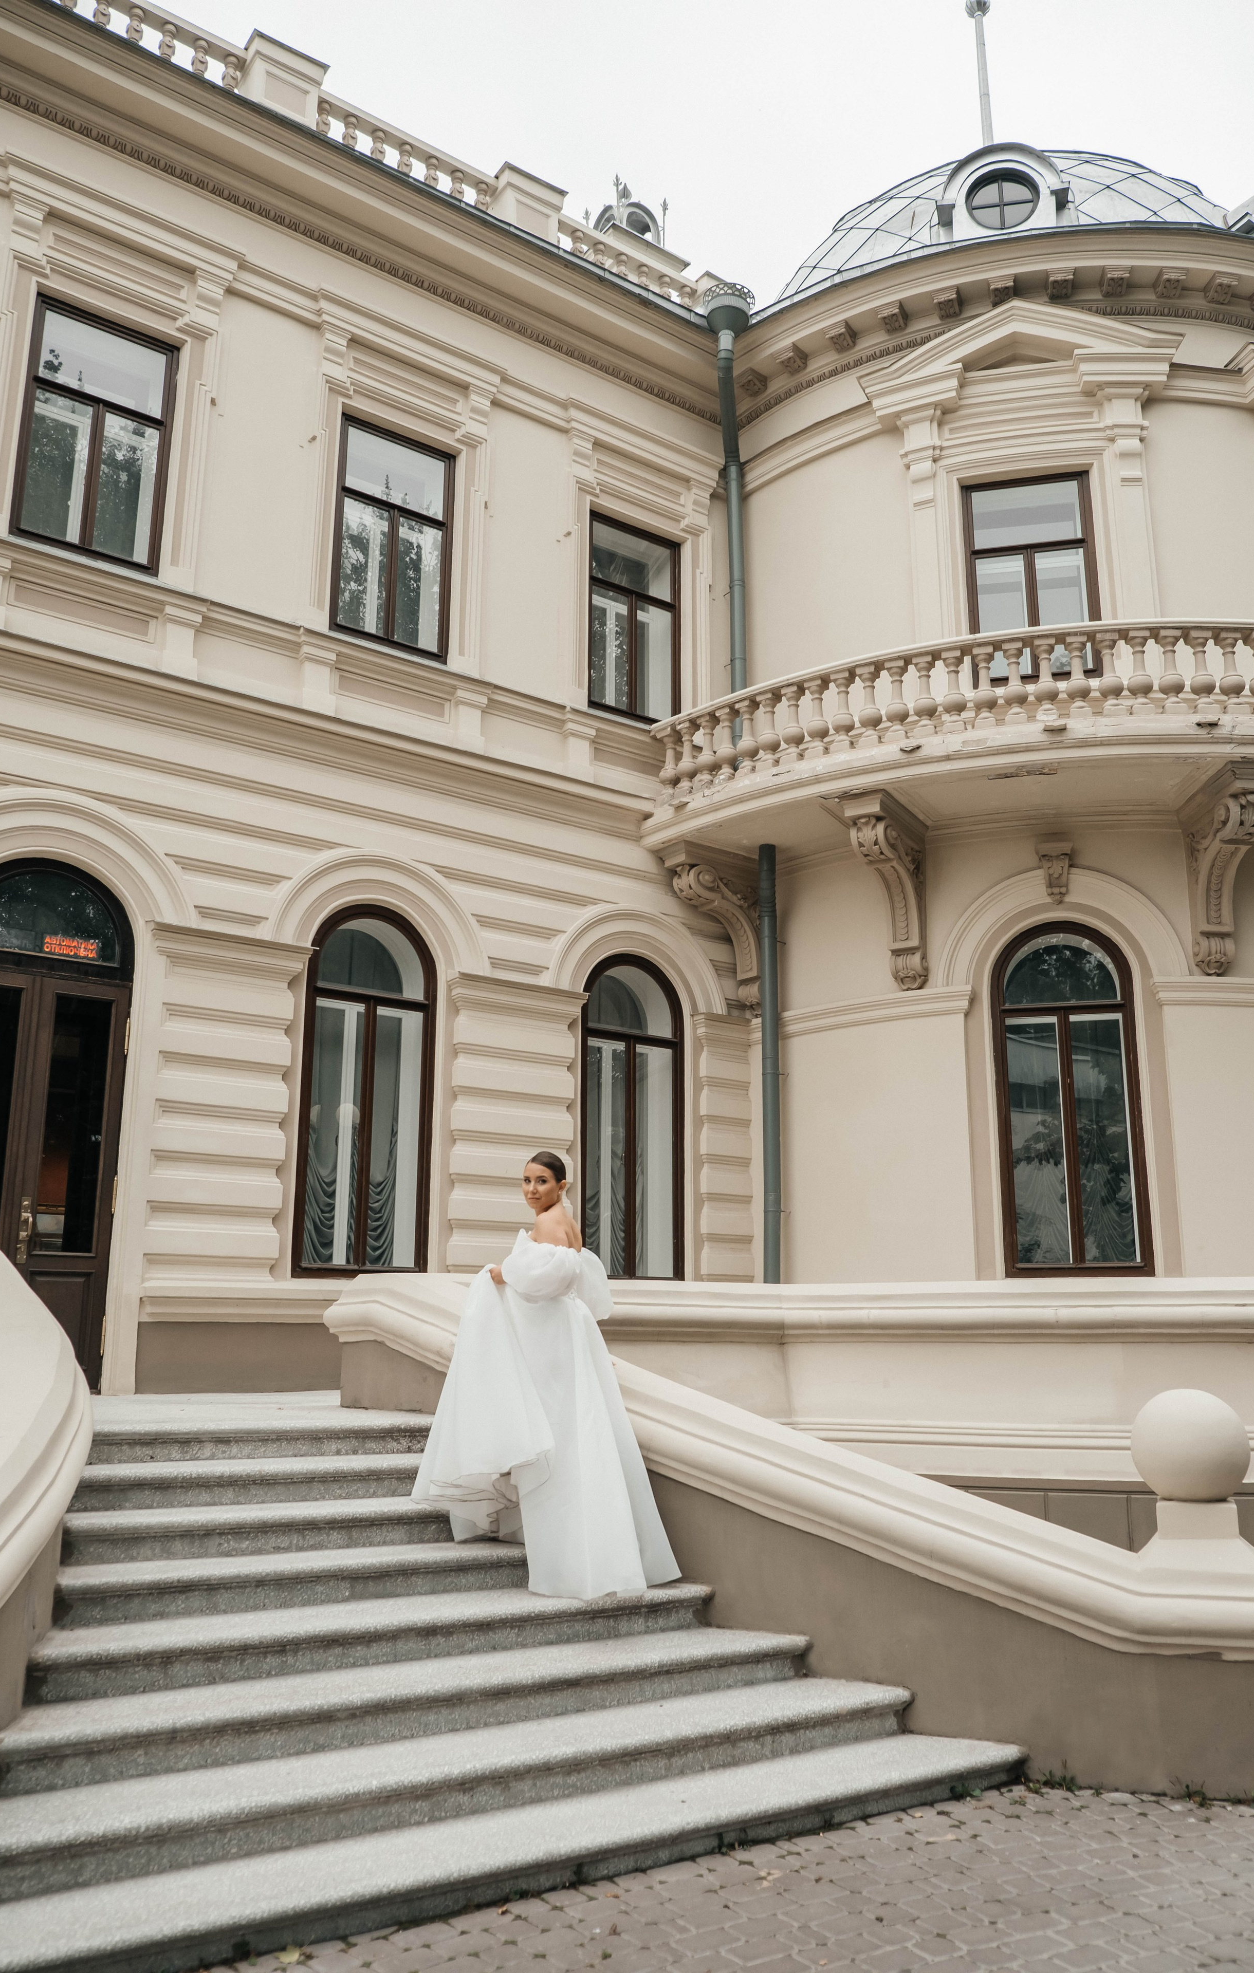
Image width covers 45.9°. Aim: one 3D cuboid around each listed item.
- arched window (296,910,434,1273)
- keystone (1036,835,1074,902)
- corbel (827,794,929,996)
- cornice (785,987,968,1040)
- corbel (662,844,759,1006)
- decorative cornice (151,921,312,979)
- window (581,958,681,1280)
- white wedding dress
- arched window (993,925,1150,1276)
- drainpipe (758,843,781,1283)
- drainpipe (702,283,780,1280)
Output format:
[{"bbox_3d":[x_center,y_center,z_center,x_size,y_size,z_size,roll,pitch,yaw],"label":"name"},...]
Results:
[{"bbox_3d":[-1.961,0.787,11.372,1.095,2.886,0.150,10,-16,-35],"label":"arched window"},{"bbox_3d":[3.490,-0.939,12.069,0.269,0.484,0.240,-3,-14,14],"label":"keystone"},{"bbox_3d":[2.181,-0.803,12.735,0.460,1.470,1.080,-8,-16,30],"label":"corbel"},{"bbox_3d":[2.102,0.233,12.646,1.883,0.211,0.244,-10,-17,39],"label":"cornice"},{"bbox_3d":[0.841,-0.527,13.896,1.080,1.470,0.460,10,-17,-36],"label":"corbel"},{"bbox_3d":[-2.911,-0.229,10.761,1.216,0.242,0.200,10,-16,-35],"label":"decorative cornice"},{"bbox_3d":[0.063,1.127,12.792,1.091,2.860,0.150,10,-16,-35],"label":"window"},{"bbox_3d":[-0.324,1.733,6.195,0.850,1.400,0.950,12,-18,-41],"label":"white wedding dress"},{"bbox_3d":[3.746,0.918,12.569,1.170,3.040,0.160,-3,-14,12],"label":"arched window"},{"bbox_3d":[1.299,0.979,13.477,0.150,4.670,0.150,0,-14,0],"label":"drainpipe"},{"bbox_3d":[1.022,-1.826,13.538,0.620,10.193,1.000,-1,-13,7],"label":"drainpipe"}]

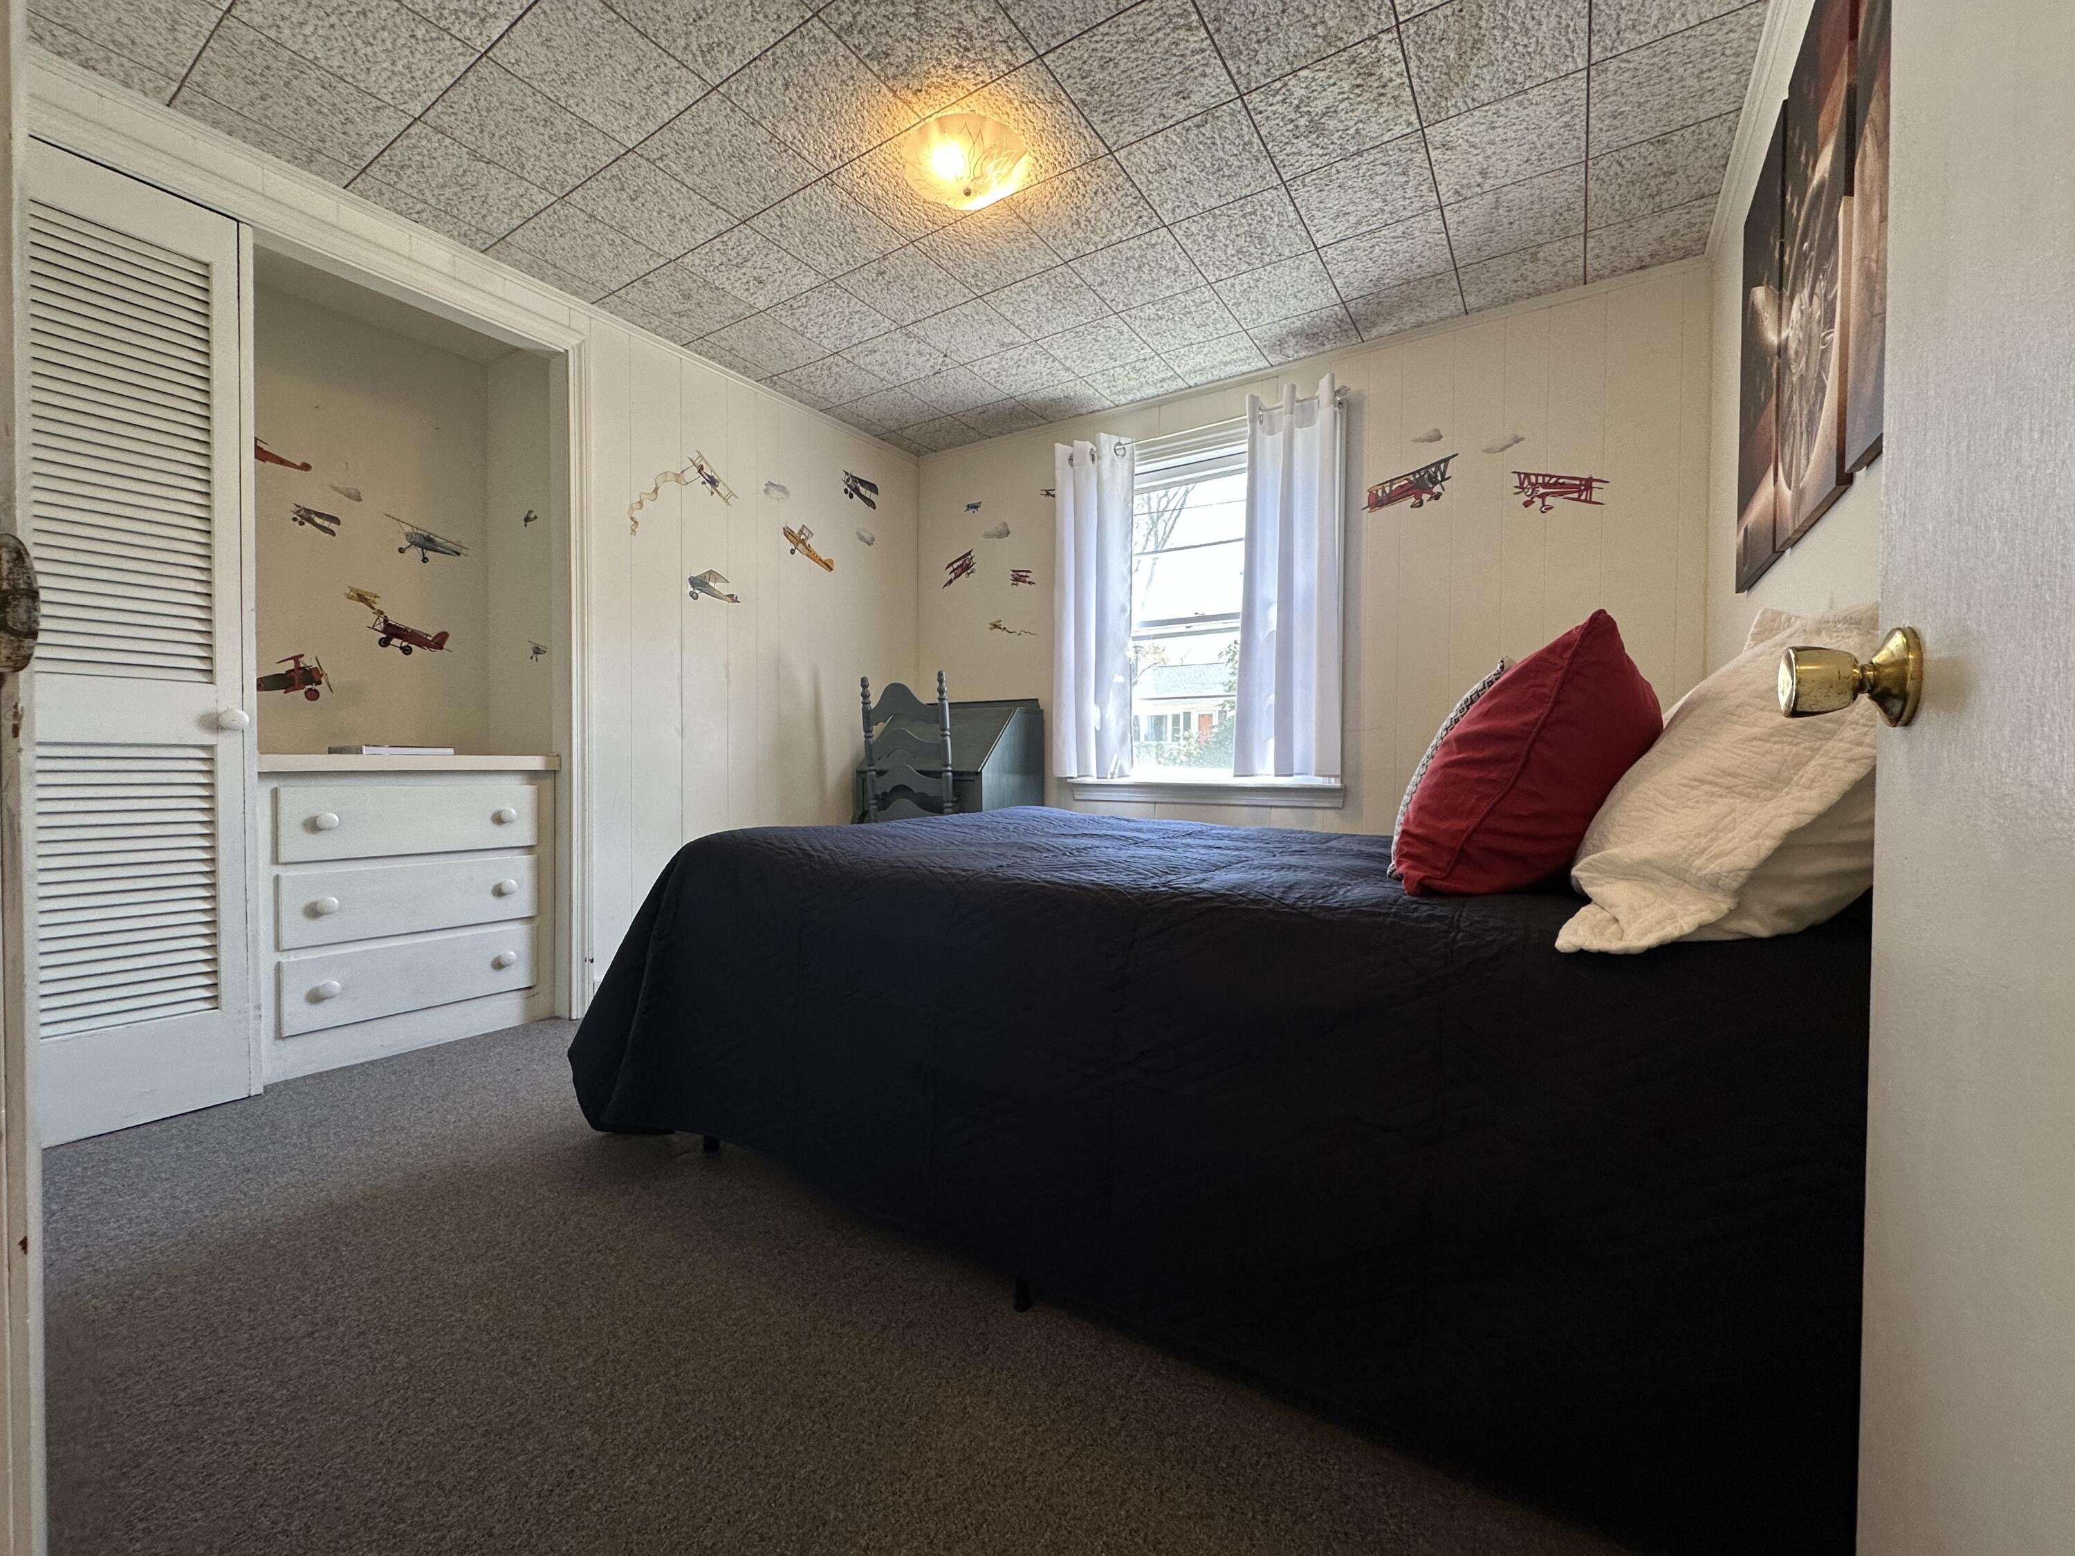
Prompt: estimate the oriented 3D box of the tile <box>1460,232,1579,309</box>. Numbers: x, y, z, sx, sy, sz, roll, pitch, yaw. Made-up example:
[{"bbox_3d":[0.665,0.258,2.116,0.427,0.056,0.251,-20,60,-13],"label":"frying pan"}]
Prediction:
[{"bbox_3d":[1.389,-1.437,2.396,0.305,0.016,0.286,0,0,33],"label":"tile"}]

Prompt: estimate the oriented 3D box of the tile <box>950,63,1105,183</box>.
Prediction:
[{"bbox_3d":[-0.037,-1.446,1.884,0.305,0.018,0.305,0,0,33],"label":"tile"}]

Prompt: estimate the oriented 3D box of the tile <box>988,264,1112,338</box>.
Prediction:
[{"bbox_3d":[0.040,-1.446,2.562,0.305,0.015,0.305,1,0,33],"label":"tile"}]

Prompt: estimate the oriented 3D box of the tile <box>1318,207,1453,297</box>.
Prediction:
[{"bbox_3d":[0.972,-1.443,2.317,0.305,0.020,0.305,0,0,33],"label":"tile"}]

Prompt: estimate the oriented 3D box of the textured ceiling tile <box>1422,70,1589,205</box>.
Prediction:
[{"bbox_3d":[1.060,-1.435,1.894,0.305,0.016,0.305,0,0,33],"label":"textured ceiling tile"}]

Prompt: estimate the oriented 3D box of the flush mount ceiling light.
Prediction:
[{"bbox_3d":[-0.163,-1.391,1.935,0.300,0.095,0.300,0,0,0],"label":"flush mount ceiling light"}]

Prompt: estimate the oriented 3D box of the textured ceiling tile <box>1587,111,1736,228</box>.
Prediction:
[{"bbox_3d":[1.471,-1.442,1.996,0.275,0.018,0.305,0,0,33],"label":"textured ceiling tile"}]

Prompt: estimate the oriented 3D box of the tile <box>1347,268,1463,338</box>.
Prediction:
[{"bbox_3d":[1.132,-1.439,2.563,0.305,0.015,0.280,1,0,33],"label":"tile"}]

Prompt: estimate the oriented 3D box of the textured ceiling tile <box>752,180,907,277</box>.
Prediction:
[{"bbox_3d":[-0.548,-1.448,2.216,0.305,0.018,0.305,0,0,33],"label":"textured ceiling tile"}]

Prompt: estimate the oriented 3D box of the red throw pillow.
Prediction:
[{"bbox_3d":[0.722,-0.020,1.230,0.220,0.430,0.430,38,23,32],"label":"red throw pillow"}]

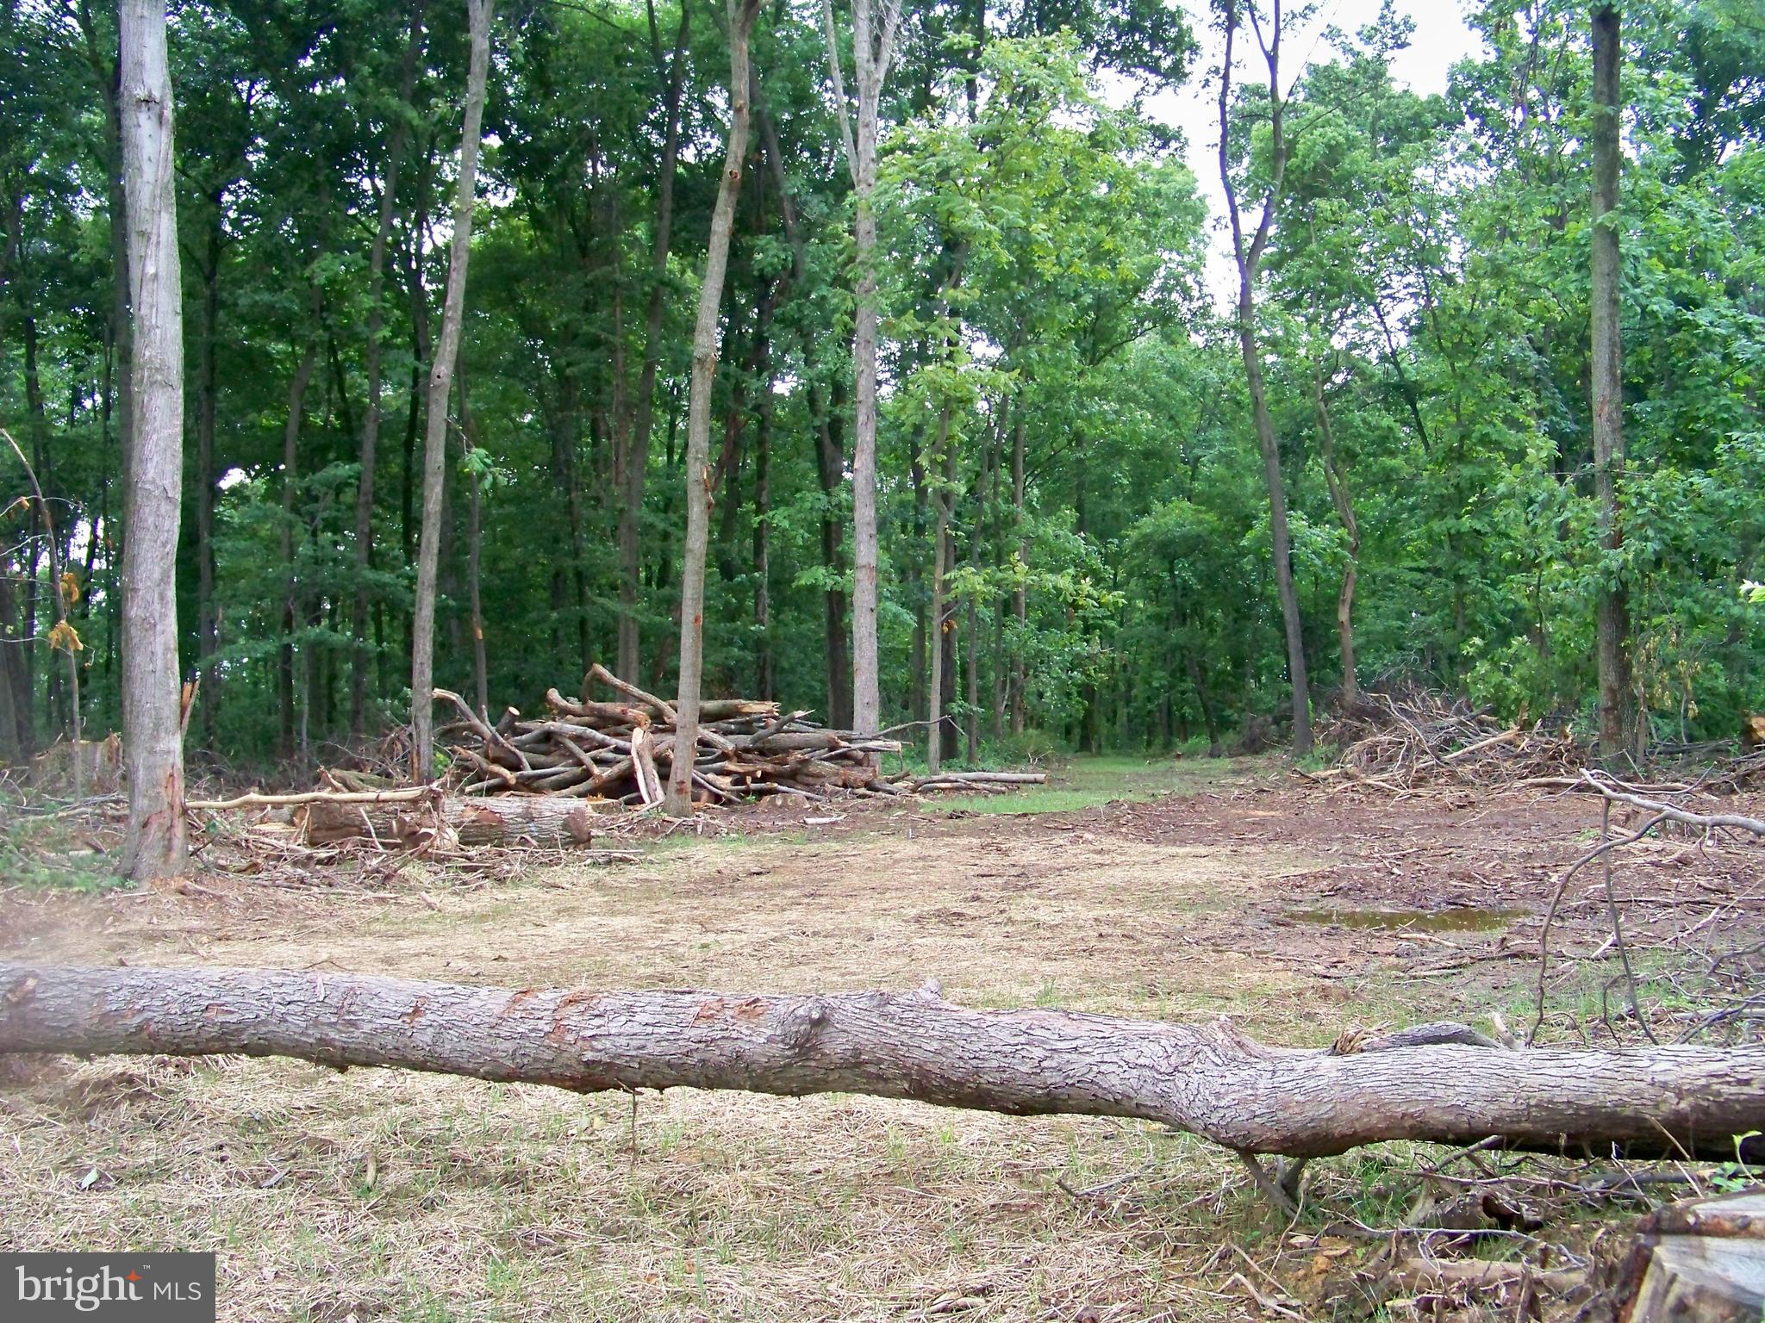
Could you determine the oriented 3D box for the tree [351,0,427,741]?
[{"bbox_3d":[-7.355,-4.272,25.000,0.420,11.133,0.360,4,0,0],"label":"tree"}]

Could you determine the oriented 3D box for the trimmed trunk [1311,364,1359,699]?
[{"bbox_3d":[6.865,-1.776,25.500,0.650,5.454,0.400,0,0,0],"label":"trimmed trunk"}]

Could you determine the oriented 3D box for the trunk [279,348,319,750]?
[{"bbox_3d":[-8.147,-1.521,23.500,0.380,5.841,0.320,2,0,0],"label":"trunk"}]

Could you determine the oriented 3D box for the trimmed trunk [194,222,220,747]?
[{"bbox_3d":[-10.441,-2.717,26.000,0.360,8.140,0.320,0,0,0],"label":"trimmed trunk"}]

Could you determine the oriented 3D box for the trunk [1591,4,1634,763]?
[{"bbox_3d":[9.538,-3.687,22.000,0.500,10.097,0.480,0,0,0],"label":"trunk"}]

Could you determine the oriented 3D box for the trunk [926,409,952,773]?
[{"bbox_3d":[0.697,-0.848,20.500,0.220,4.471,0.200,2,0,0],"label":"trunk"}]

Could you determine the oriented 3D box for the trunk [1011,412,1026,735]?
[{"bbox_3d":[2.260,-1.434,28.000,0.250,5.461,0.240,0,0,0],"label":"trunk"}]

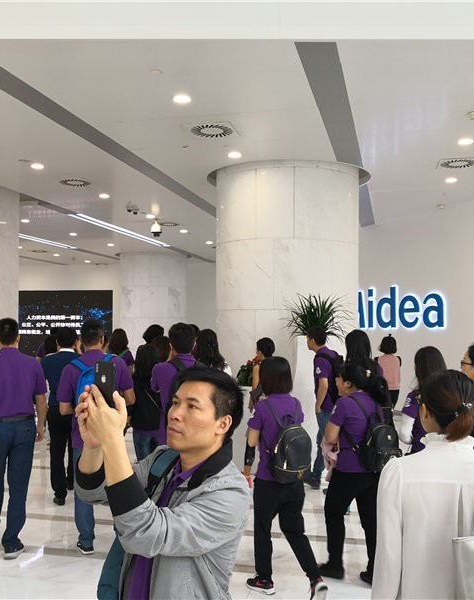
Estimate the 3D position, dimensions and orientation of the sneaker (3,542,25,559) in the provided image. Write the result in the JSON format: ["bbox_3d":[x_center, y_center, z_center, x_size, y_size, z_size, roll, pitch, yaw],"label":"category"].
[{"bbox_3d":[-1.650,1.839,4.711,0.105,0.110,0.285,0,-2,0],"label":"sneaker"}]

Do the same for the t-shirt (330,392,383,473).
[{"bbox_3d":[0.818,0.892,4.234,0.410,0.550,0.270,2,-3,-42],"label":"t-shirt"}]

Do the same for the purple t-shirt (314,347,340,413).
[{"bbox_3d":[0.965,0.854,6.618,0.290,0.680,0.460,-2,-3,32],"label":"purple t-shirt"}]

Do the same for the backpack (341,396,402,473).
[{"bbox_3d":[0.925,0.886,4.050,0.290,0.430,0.200,2,-3,-37],"label":"backpack"}]

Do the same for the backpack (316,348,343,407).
[{"bbox_3d":[1.020,0.805,6.400,0.220,0.480,0.310,-2,-3,37],"label":"backpack"}]

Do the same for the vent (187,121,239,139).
[{"bbox_3d":[-0.274,-1.860,6.829,0.480,0.040,0.480,-1,-3,14],"label":"vent"}]

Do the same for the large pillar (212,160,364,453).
[{"bbox_3d":[0.741,0.152,9.222,2.090,3.850,2.090,0,-2,5],"label":"large pillar"}]

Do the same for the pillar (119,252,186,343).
[{"bbox_3d":[-2.476,0.600,18.492,1.980,3.866,1.980,0,-3,0],"label":"pillar"}]

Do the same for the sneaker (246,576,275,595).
[{"bbox_3d":[0.138,1.818,4.080,0.095,0.100,0.250,2,-3,-41],"label":"sneaker"}]

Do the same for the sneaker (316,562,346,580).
[{"bbox_3d":[0.637,1.842,4.292,0.250,0.105,0.095,-1,-3,30],"label":"sneaker"}]

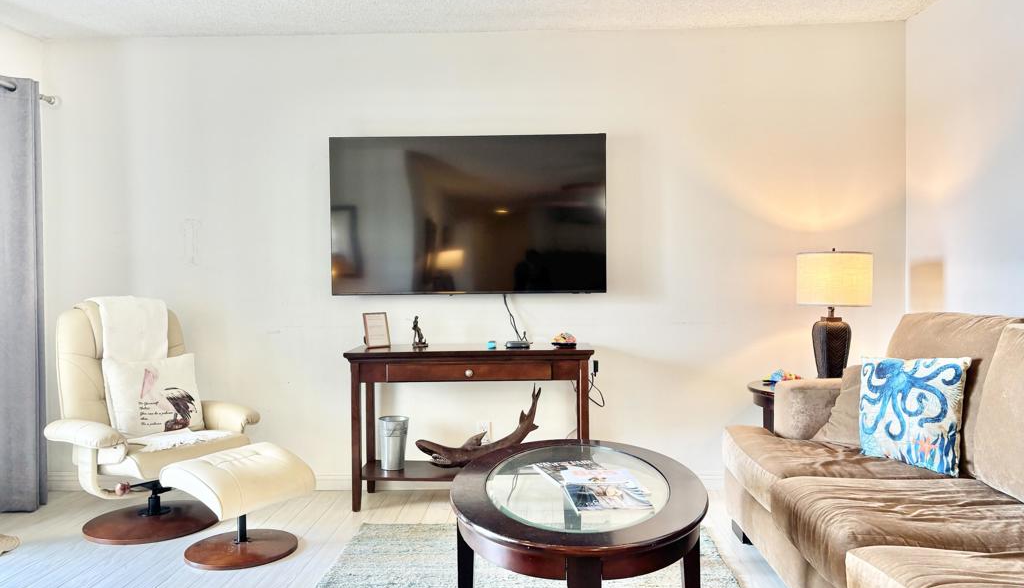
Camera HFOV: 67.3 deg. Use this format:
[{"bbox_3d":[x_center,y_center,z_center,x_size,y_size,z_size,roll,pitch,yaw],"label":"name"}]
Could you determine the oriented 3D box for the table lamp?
[{"bbox_3d":[1.567,0.106,3.730,0.355,0.660,0.355,0,1,2],"label":"table lamp"}]

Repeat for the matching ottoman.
[{"bbox_3d":[-1.136,0.860,3.195,0.440,0.420,0.500,0,1,32],"label":"matching ottoman"}]

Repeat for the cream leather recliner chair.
[{"bbox_3d":[-1.673,0.546,3.579,0.790,1.050,0.800,0,1,31],"label":"cream leather recliner chair"}]

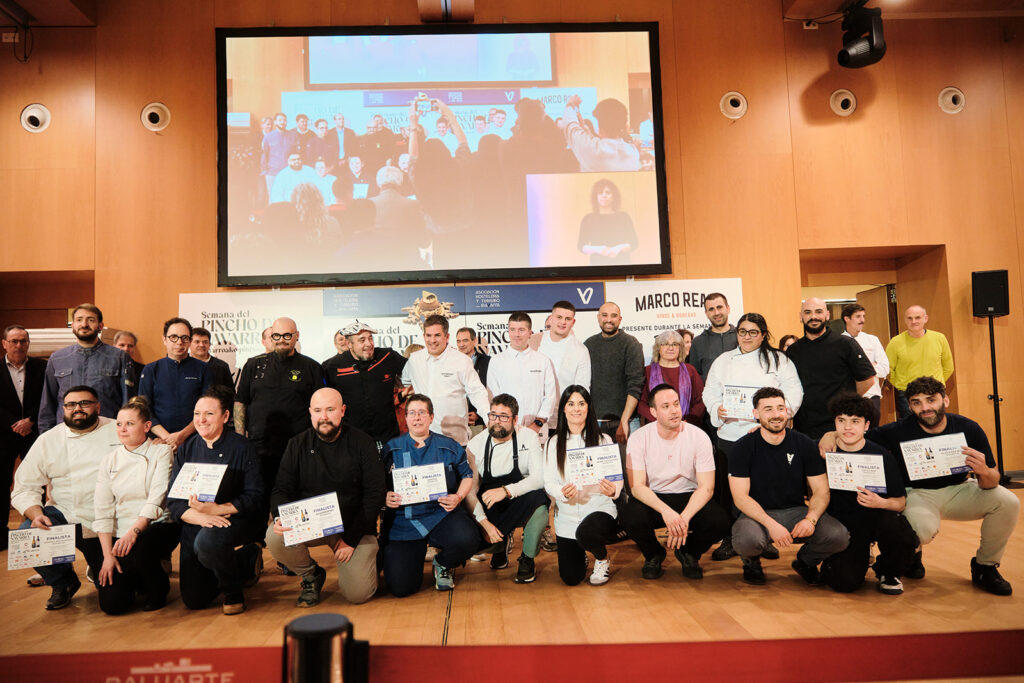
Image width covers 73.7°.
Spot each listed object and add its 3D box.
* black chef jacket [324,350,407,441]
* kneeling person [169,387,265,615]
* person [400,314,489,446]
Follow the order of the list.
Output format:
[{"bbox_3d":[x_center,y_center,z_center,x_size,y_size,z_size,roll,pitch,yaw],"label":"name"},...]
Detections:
[{"bbox_3d":[-1.011,0.402,4.680,0.580,0.730,0.340,-1,-4,-12],"label":"black chef jacket"},{"bbox_3d":[-1.711,0.876,3.980,0.540,1.220,0.740,-2,-4,-7],"label":"kneeling person"},{"bbox_3d":[-0.468,0.664,4.558,0.600,1.686,0.360,-2,-4,-1],"label":"person"}]

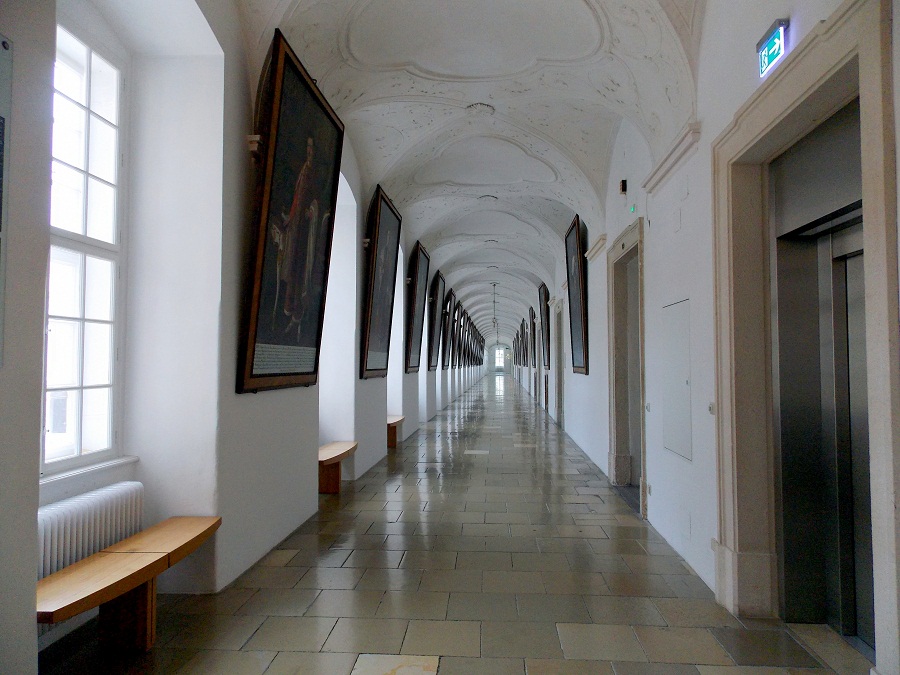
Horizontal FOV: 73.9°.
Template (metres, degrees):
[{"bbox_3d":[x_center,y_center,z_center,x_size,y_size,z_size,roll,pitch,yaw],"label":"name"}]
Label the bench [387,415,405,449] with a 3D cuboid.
[{"bbox_3d":[-1.027,1.634,10.085,0.385,0.470,1.440,0,-2,5],"label":"bench"}]

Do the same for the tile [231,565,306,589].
[{"bbox_3d":[-1.219,1.660,4.114,0.407,0.020,0.401,0,-2,4],"label":"tile"}]

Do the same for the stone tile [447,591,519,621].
[{"bbox_3d":[0.200,1.637,3.614,0.417,0.020,0.398,0,-2,4],"label":"stone tile"}]

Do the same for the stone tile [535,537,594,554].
[{"bbox_3d":[0.915,1.676,4.781,0.411,0.020,0.379,0,-2,4],"label":"stone tile"}]

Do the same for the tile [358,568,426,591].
[{"bbox_3d":[-0.388,1.613,3.959,0.403,0.020,0.380,0,-2,5],"label":"tile"}]

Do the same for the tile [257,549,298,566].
[{"bbox_3d":[-1.258,1.636,4.413,0.205,0.020,0.385,0,-2,5],"label":"tile"}]

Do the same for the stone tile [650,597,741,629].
[{"bbox_3d":[1.444,1.630,3.520,0.411,0.020,0.400,0,-2,4],"label":"stone tile"}]

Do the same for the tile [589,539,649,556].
[{"bbox_3d":[1.324,1.674,4.748,0.404,0.020,0.380,0,-2,4],"label":"tile"}]

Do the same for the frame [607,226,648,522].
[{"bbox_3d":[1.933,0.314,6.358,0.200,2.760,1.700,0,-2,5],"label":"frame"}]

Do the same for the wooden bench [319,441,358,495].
[{"bbox_3d":[-1.306,1.500,6.664,0.375,0.480,1.395,0,-2,4],"label":"wooden bench"}]

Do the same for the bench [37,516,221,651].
[{"bbox_3d":[-1.607,1.331,3.025,0.385,0.473,1.440,0,-2,5],"label":"bench"}]

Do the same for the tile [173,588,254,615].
[{"bbox_3d":[-1.417,1.603,3.613,0.395,0.020,0.398,0,-2,5],"label":"tile"}]

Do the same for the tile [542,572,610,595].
[{"bbox_3d":[0.835,1.648,3.986,0.407,0.020,0.395,0,-2,4],"label":"tile"}]

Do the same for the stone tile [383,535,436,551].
[{"bbox_3d":[-0.322,1.684,4.875,0.405,0.020,0.399,0,-2,4],"label":"stone tile"}]

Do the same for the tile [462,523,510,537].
[{"bbox_3d":[0.312,1.660,5.132,0.411,0.020,0.370,0,-2,5],"label":"tile"}]

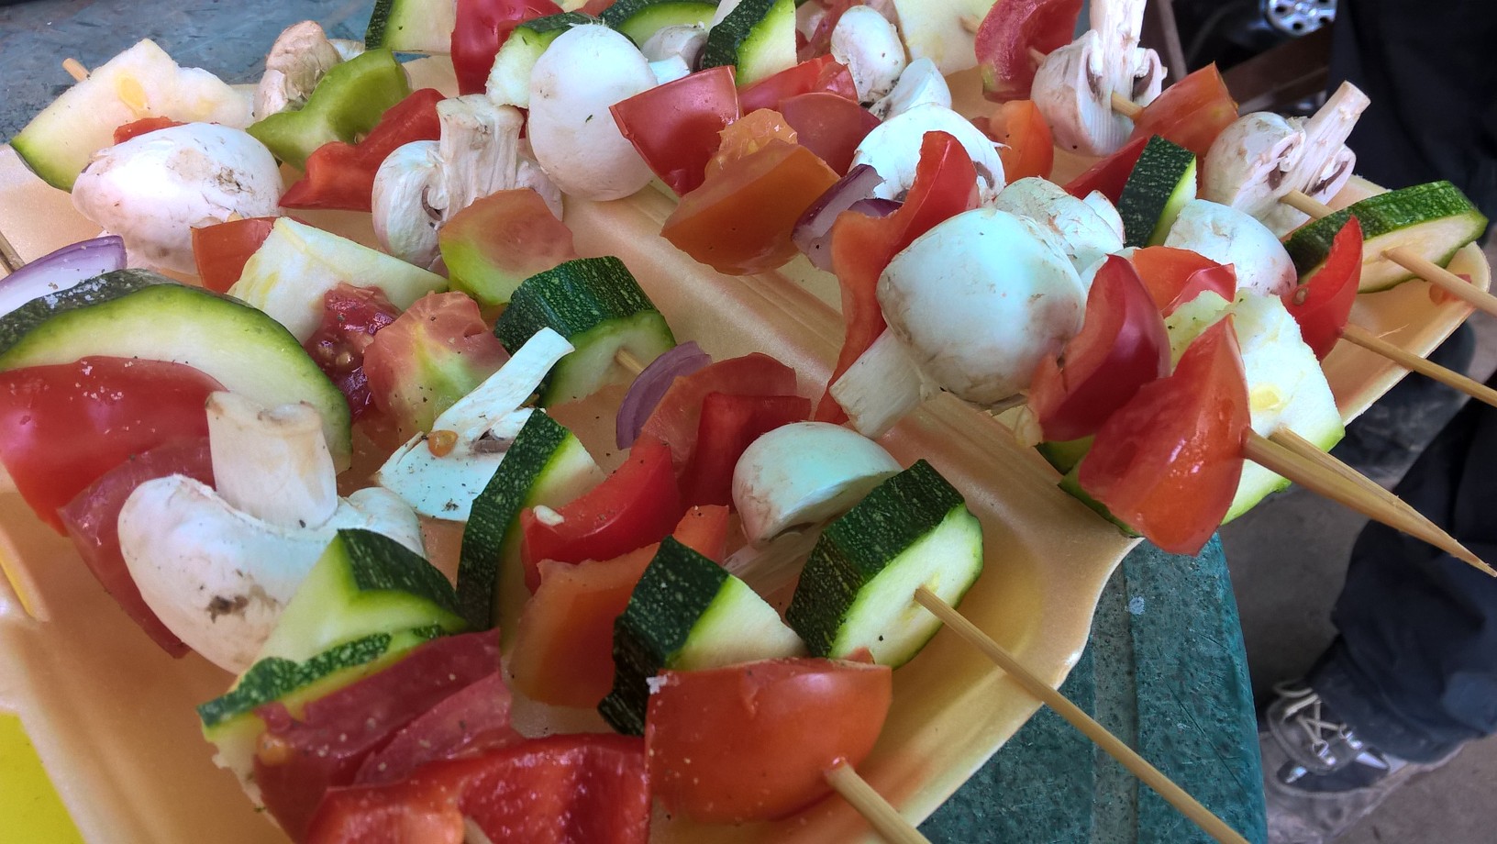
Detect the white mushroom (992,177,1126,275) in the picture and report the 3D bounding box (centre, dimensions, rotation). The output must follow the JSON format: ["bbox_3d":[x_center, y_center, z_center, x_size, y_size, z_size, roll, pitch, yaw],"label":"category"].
[{"bbox_3d":[0.076,-0.045,0.302,0.036,0.032,0.036,0,37,0],"label":"white mushroom"}]

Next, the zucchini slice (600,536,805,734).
[{"bbox_3d":[-0.006,0.036,0.197,0.032,0.032,0.014,6,24,-46],"label":"zucchini slice"}]

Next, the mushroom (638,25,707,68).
[{"bbox_3d":[-0.026,-0.125,0.420,0.032,0.028,0.032,-16,25,10],"label":"mushroom"}]

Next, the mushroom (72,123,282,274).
[{"bbox_3d":[-0.136,-0.052,0.293,0.050,0.036,0.046,-5,30,3],"label":"mushroom"}]

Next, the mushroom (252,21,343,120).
[{"bbox_3d":[-0.139,-0.108,0.380,0.027,0.032,0.025,-36,55,-25],"label":"mushroom"}]

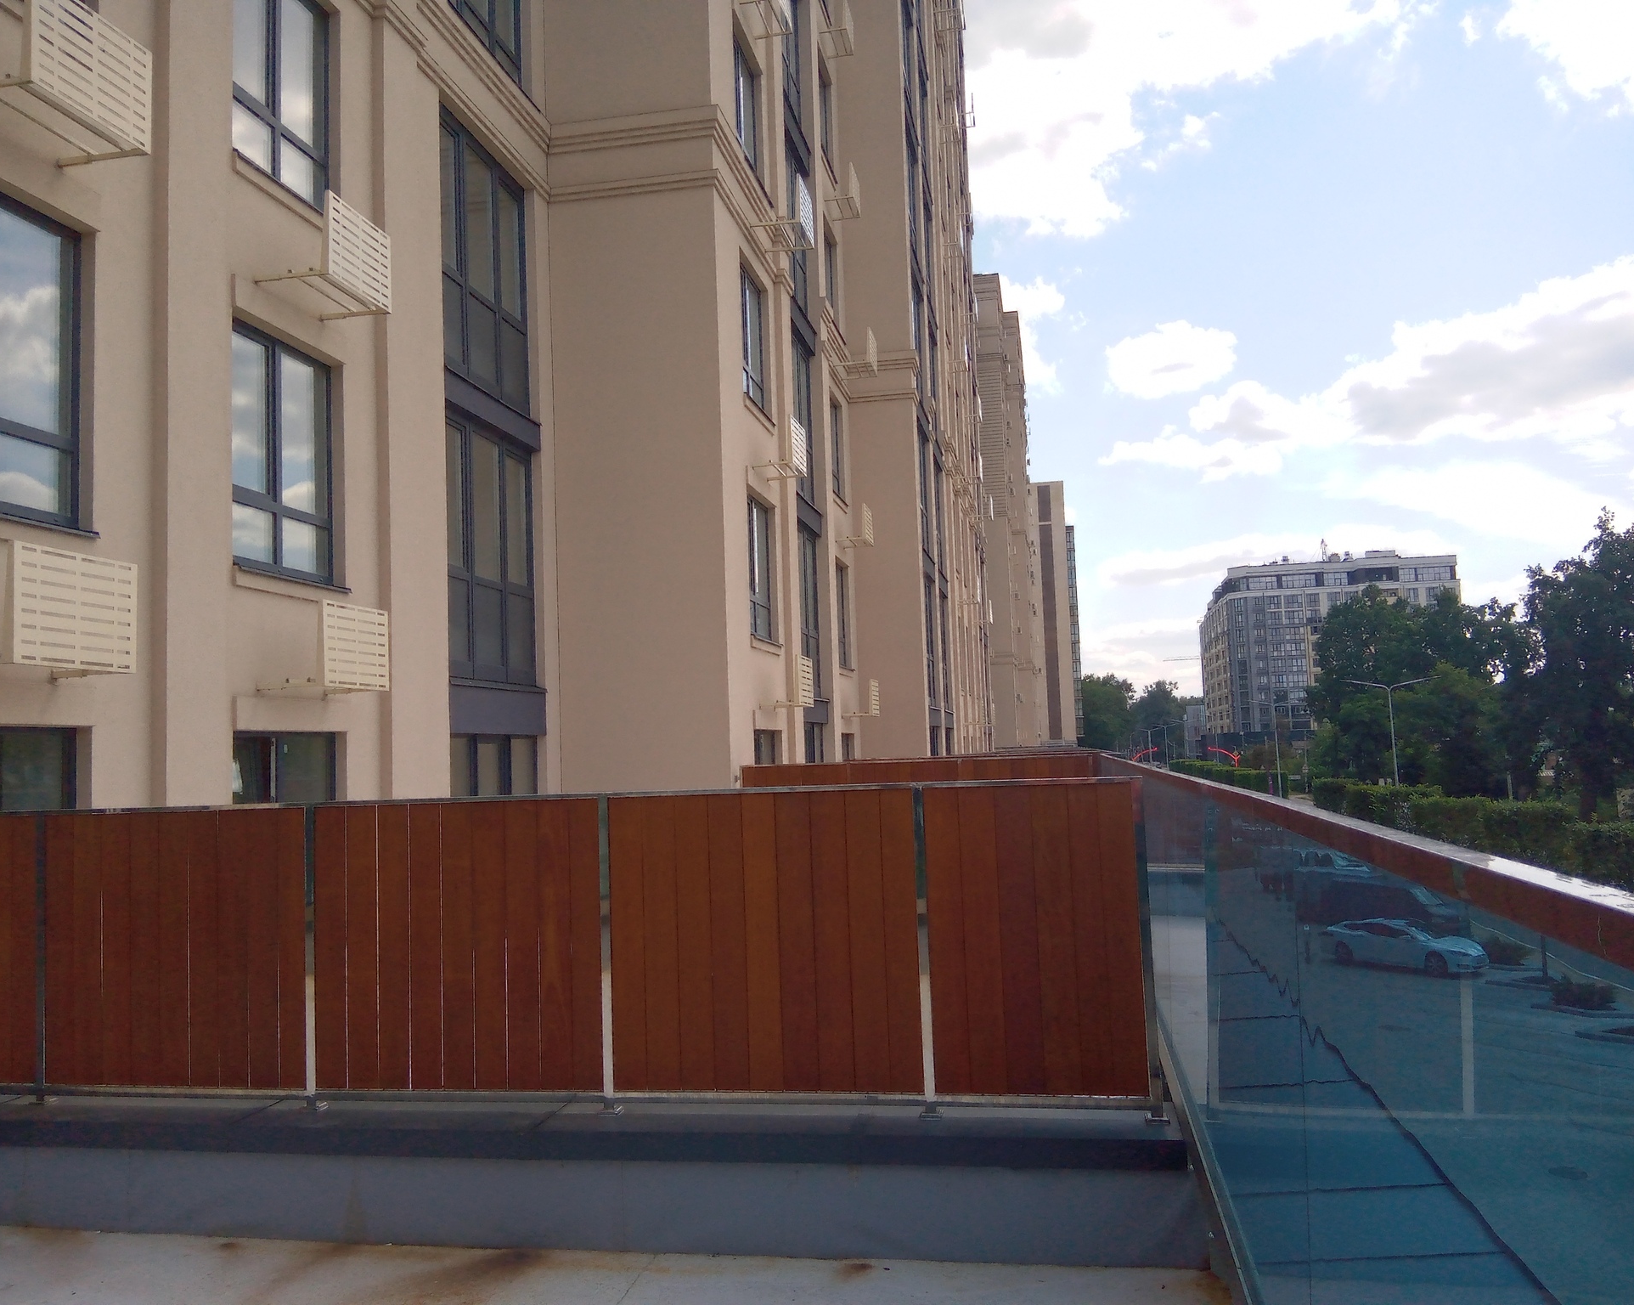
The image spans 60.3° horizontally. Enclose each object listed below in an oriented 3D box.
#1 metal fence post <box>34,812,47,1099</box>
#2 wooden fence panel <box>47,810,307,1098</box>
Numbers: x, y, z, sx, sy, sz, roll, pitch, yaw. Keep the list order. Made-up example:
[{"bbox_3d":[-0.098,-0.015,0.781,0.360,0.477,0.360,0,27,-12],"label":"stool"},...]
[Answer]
[{"bbox_3d":[-3.117,1.224,5.649,0.044,1.146,0.044,-3,-4,10],"label":"metal fence post"},{"bbox_3d":[-2.547,1.169,5.579,1.142,1.088,0.035,-3,-4,10],"label":"wooden fence panel"}]

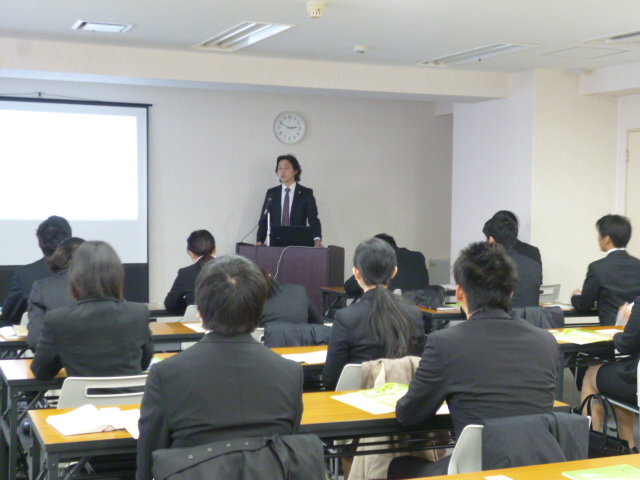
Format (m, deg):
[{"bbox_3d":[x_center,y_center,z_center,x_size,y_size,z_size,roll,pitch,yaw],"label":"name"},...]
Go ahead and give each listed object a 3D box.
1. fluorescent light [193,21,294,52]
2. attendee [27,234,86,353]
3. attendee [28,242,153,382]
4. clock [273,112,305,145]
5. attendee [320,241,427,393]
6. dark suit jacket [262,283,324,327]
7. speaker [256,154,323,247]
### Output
[{"bbox_3d":[-0.556,-1.418,6.744,0.330,0.090,1.290,0,3,-22],"label":"fluorescent light"},{"bbox_3d":[-1.161,0.581,4.596,0.450,1.200,0.700,0,3,-14],"label":"attendee"},{"bbox_3d":[-0.878,0.609,3.675,0.440,1.240,0.700,0,3,-20],"label":"attendee"},{"bbox_3d":[-0.250,-0.942,8.301,0.275,0.275,0.045,0,3,-22],"label":"clock"},{"bbox_3d":[0.220,0.605,4.122,0.470,1.240,0.700,0,3,-22],"label":"attendee"},{"bbox_3d":[-0.219,0.459,4.962,0.460,0.510,0.420,0,3,-22],"label":"dark suit jacket"},{"bbox_3d":[-0.248,0.176,7.972,0.530,1.720,0.360,1,3,-4],"label":"speaker"}]

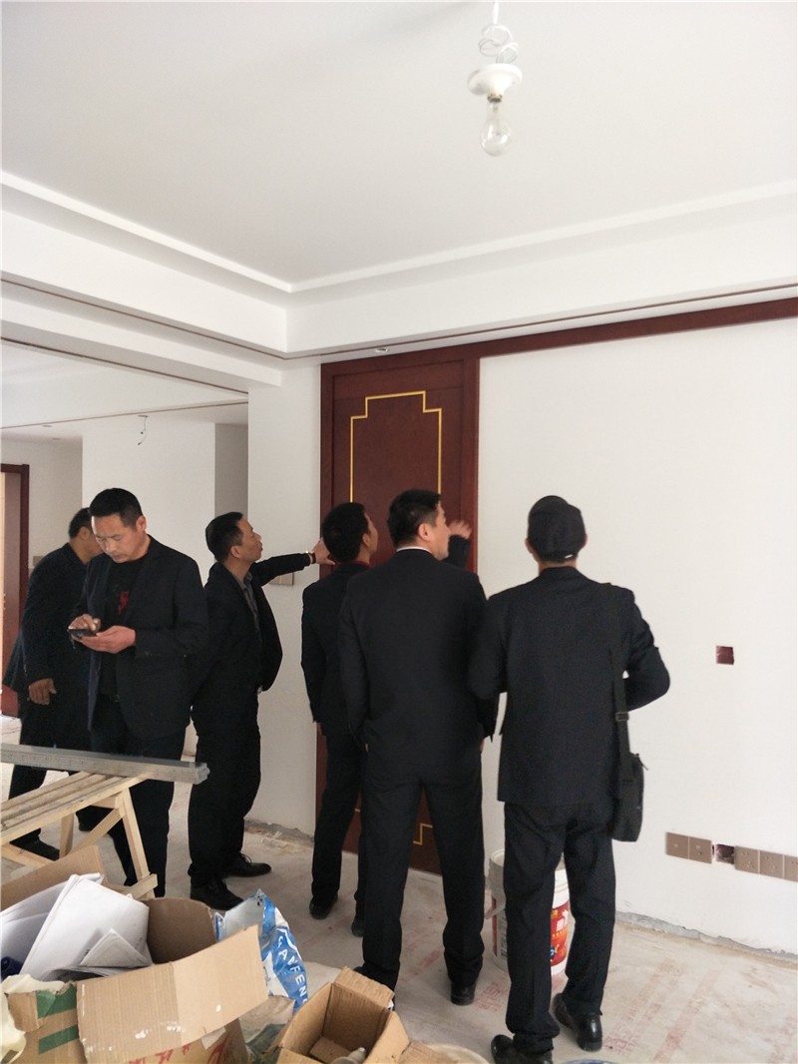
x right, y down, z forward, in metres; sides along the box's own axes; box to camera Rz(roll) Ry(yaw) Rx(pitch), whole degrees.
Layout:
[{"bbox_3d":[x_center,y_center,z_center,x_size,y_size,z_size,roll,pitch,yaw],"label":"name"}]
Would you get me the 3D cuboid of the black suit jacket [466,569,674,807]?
[{"bbox_3d":[0.535,0.470,2.400,0.610,0.740,0.430,0,1,6],"label":"black suit jacket"}]

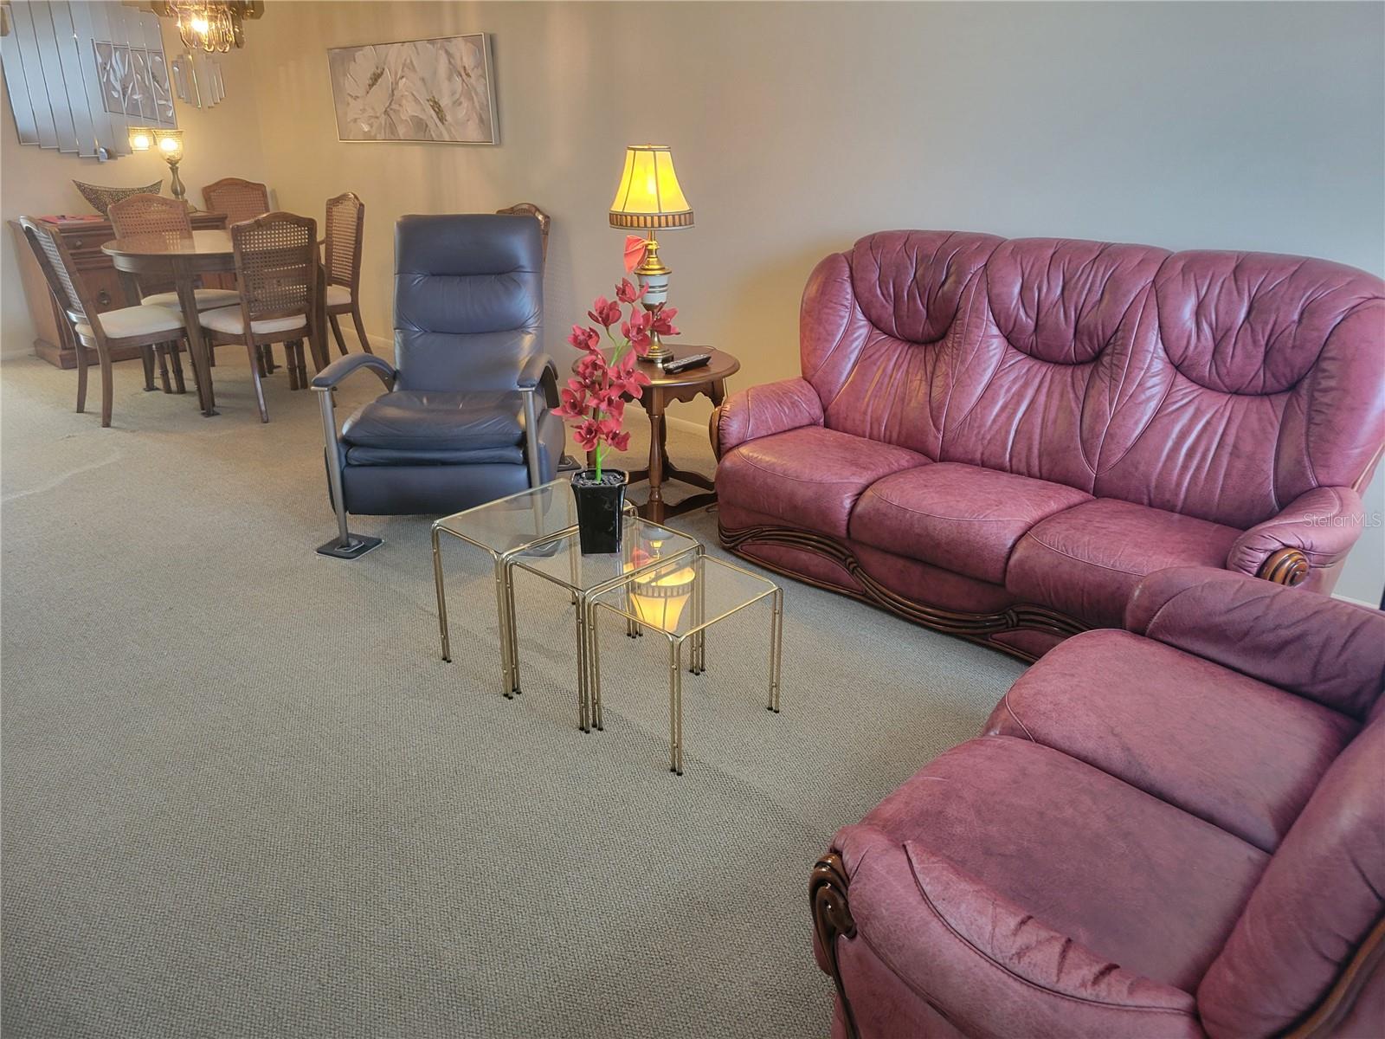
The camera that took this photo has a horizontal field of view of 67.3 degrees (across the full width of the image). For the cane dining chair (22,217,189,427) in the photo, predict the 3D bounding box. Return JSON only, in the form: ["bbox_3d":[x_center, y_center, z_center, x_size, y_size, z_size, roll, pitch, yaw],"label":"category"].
[{"bbox_3d":[-2.780,-0.999,5.036,0.490,0.975,0.580,20,28,41],"label":"cane dining chair"}]

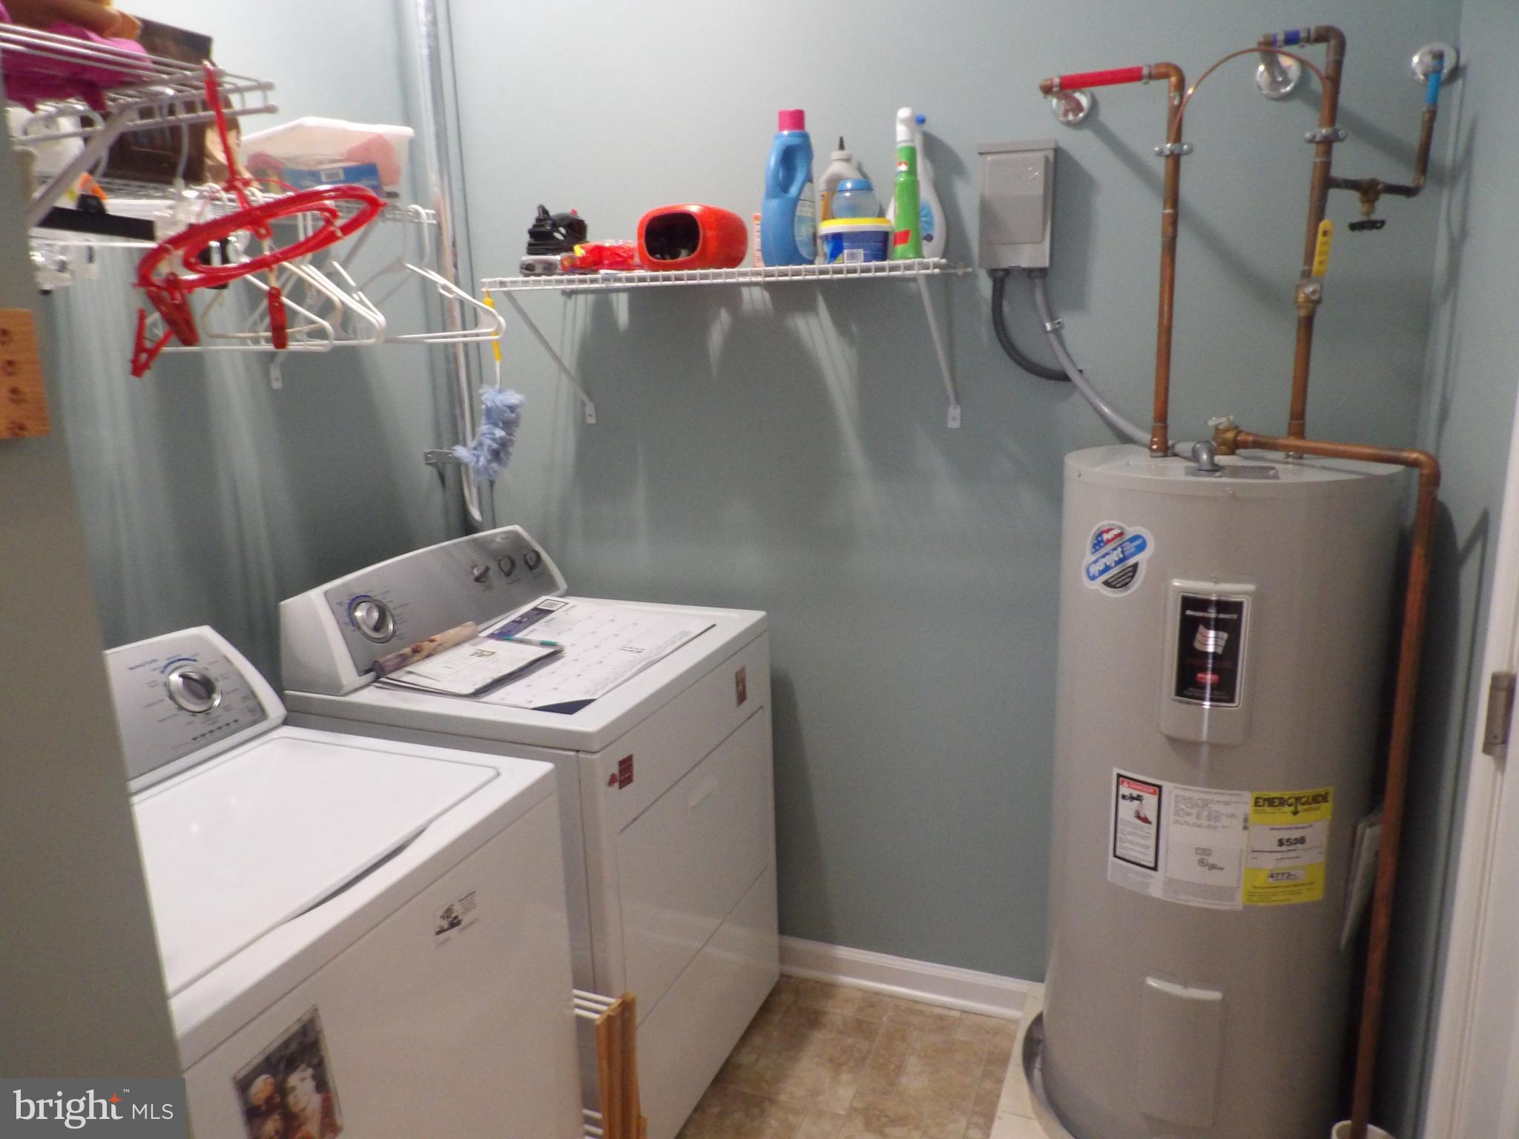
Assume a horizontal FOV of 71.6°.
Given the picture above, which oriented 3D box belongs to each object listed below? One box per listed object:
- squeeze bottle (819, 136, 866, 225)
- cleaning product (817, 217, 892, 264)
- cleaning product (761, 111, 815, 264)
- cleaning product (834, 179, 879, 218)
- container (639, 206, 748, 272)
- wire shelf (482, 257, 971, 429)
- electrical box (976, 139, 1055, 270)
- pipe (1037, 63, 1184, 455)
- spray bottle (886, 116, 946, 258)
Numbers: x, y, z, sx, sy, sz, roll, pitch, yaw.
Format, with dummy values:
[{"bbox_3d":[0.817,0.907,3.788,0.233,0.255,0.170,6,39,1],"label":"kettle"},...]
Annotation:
[{"bbox_3d":[0.157,-0.693,2.002,0.090,0.246,0.065,2,12,16],"label":"squeeze bottle"},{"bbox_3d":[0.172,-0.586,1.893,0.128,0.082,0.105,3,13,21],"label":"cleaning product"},{"bbox_3d":[0.053,-0.689,1.917,0.080,0.277,0.115,5,13,26],"label":"cleaning product"},{"bbox_3d":[0.171,-0.660,1.877,0.085,0.068,0.085,-1,12,0],"label":"cleaning product"},{"bbox_3d":[-0.128,-0.634,2.027,0.160,0.131,0.170,6,14,30],"label":"container"},{"bbox_3d":[-0.064,-0.428,2.107,0.917,0.313,0.326,3,13,21],"label":"wire shelf"},{"bbox_3d":[0.481,-0.675,1.972,0.130,0.220,0.085,3,13,21],"label":"electrical box"},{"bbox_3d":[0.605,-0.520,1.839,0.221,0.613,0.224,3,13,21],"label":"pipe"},{"bbox_3d":[0.295,-0.708,1.973,0.108,0.278,0.088,-3,12,-8],"label":"spray bottle"}]

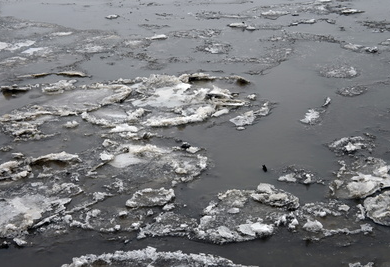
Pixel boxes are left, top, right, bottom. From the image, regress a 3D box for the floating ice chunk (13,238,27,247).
[{"bbox_3d":[-4.085,2.540,19.539,0.308,0.092,0.251,0,18,0],"label":"floating ice chunk"}]

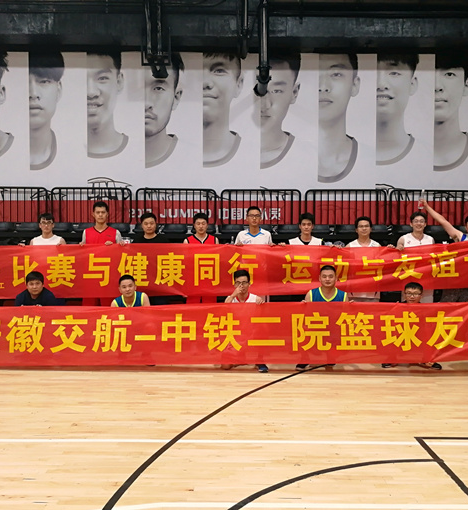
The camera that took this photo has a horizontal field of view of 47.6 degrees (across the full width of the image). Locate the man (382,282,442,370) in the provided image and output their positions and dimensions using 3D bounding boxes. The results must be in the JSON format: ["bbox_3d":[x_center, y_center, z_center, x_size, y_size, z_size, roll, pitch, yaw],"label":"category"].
[{"bbox_3d":[2.019,0.773,6.000,0.640,0.942,0.620,0,1,6],"label":"man"}]

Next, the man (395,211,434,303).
[{"bbox_3d":[2.224,0.346,6.500,0.550,1.783,0.370,0,1,6],"label":"man"}]

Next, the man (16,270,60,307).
[{"bbox_3d":[-2.258,0.720,6.079,0.640,1.068,0.740,0,2,0],"label":"man"}]

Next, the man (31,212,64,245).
[{"bbox_3d":[-2.286,0.349,6.500,0.550,1.740,0.360,0,1,-7],"label":"man"}]

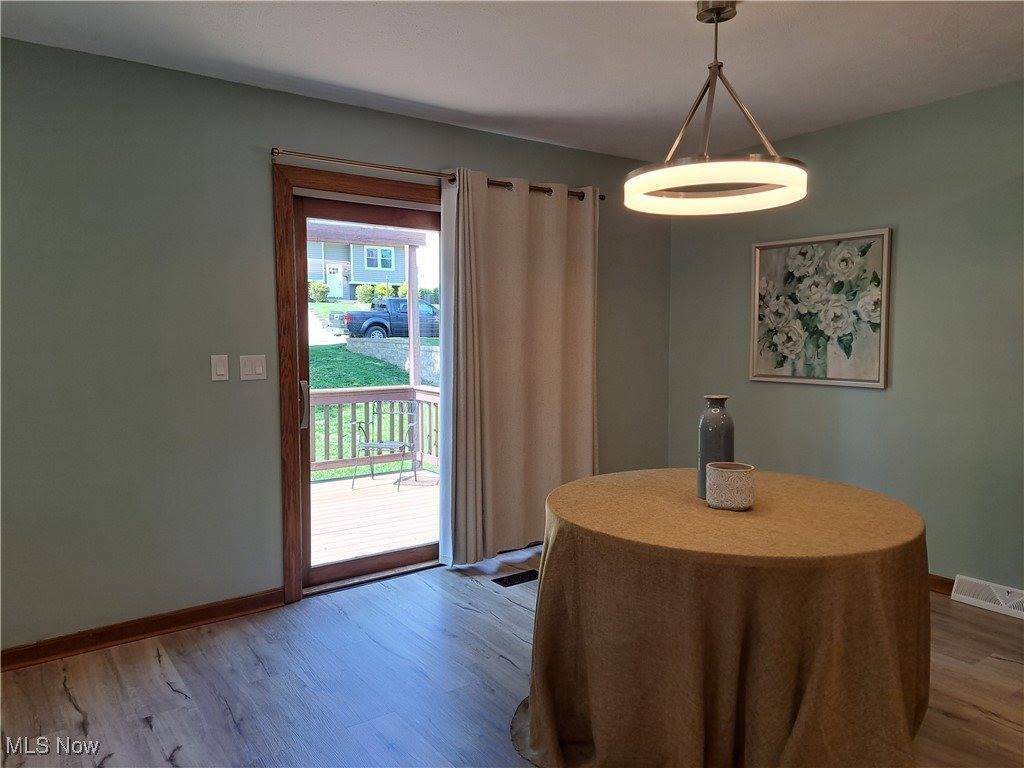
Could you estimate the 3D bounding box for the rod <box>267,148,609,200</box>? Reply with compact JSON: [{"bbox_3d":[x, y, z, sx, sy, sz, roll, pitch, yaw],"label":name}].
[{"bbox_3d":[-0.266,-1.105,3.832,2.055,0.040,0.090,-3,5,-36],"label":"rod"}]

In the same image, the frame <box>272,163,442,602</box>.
[{"bbox_3d":[-0.314,-0.022,3.985,2.000,2.096,0.120,-3,5,-36],"label":"frame"}]

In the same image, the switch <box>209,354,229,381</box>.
[{"bbox_3d":[-1.319,-0.073,3.204,0.071,0.115,0.010,-3,5,-36],"label":"switch"}]

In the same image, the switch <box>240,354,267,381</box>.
[{"bbox_3d":[-1.199,-0.075,3.291,0.115,0.116,0.010,-3,5,-36],"label":"switch"}]

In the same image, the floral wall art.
[{"bbox_3d":[1.732,-0.415,4.053,0.035,0.826,0.820,-3,5,-36],"label":"floral wall art"}]

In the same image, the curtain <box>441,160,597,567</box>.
[{"bbox_3d":[0.099,-0.100,4.118,1.095,2.145,0.140,-3,5,-36],"label":"curtain"}]

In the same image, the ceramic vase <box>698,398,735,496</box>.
[{"bbox_3d":[0.727,0.224,2.523,0.130,0.354,0.130,-3,5,-36],"label":"ceramic vase"}]

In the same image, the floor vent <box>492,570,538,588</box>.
[{"bbox_3d":[0.045,1.038,3.802,0.290,0.010,0.135,-3,5,-36],"label":"floor vent"}]

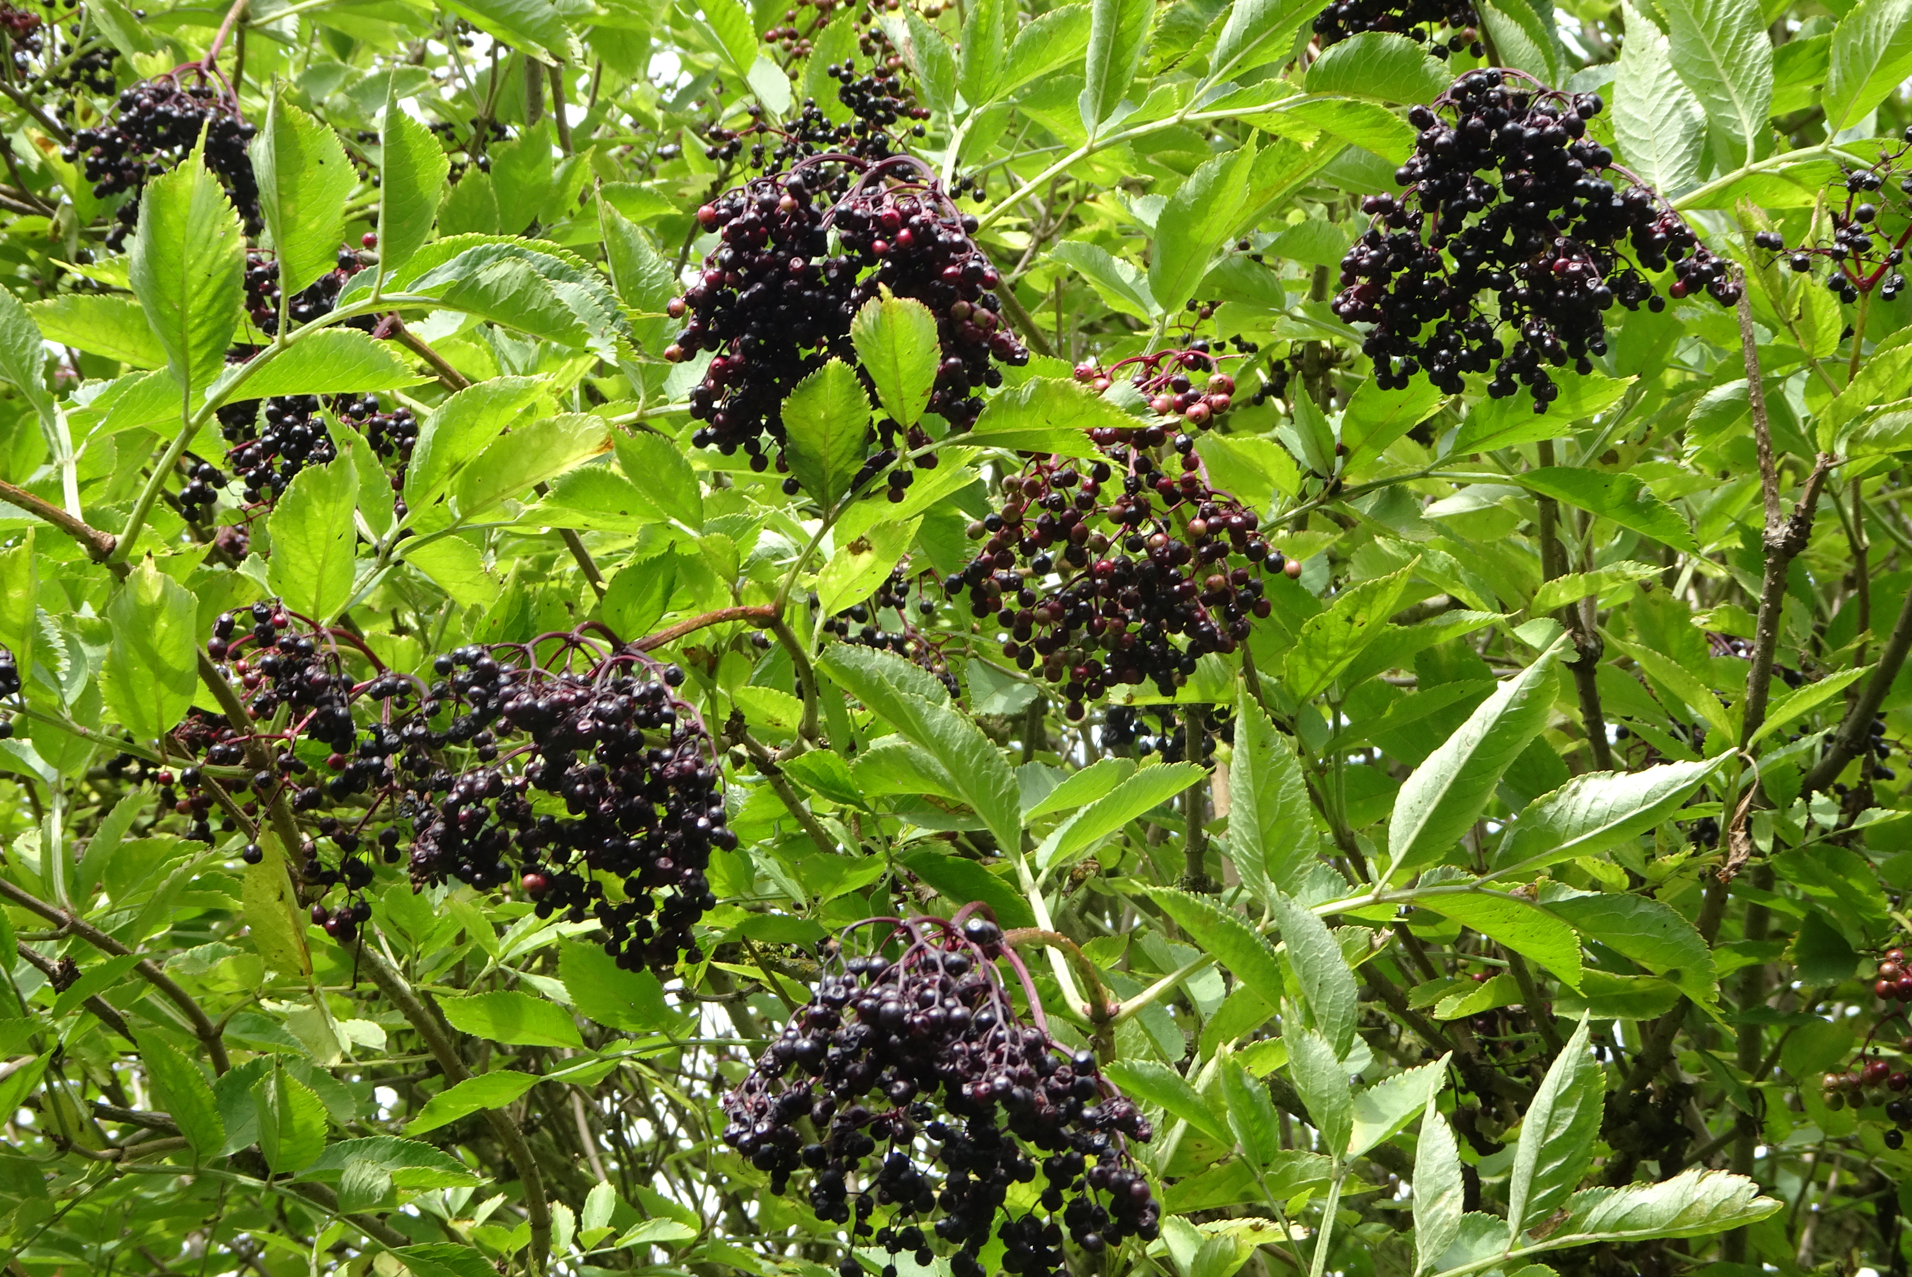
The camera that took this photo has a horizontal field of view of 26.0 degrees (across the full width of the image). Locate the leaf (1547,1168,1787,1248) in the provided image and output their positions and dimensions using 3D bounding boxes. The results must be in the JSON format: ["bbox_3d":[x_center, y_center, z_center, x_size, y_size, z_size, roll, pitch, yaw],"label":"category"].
[{"bbox_3d":[0.222,0.178,1.295,0.076,0.027,0.010,-10,-37,8],"label":"leaf"}]

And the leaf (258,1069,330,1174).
[{"bbox_3d":[-0.276,0.201,1.720,0.031,0.044,0.020,1,8,-19],"label":"leaf"}]

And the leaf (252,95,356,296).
[{"bbox_3d":[-0.219,-0.149,1.390,0.036,0.070,0.012,6,18,19],"label":"leaf"}]

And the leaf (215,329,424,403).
[{"bbox_3d":[-0.209,-0.090,1.365,0.070,0.029,0.010,-6,-46,8],"label":"leaf"}]

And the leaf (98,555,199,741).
[{"bbox_3d":[-0.263,0.004,1.350,0.031,0.058,0.020,-2,15,-11],"label":"leaf"}]

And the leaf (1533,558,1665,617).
[{"bbox_3d":[0.265,-0.021,1.720,0.058,0.017,0.027,-21,-3,18],"label":"leaf"}]

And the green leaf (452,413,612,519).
[{"bbox_3d":[-0.142,-0.058,1.380,0.057,0.023,0.018,-30,5,1],"label":"green leaf"}]

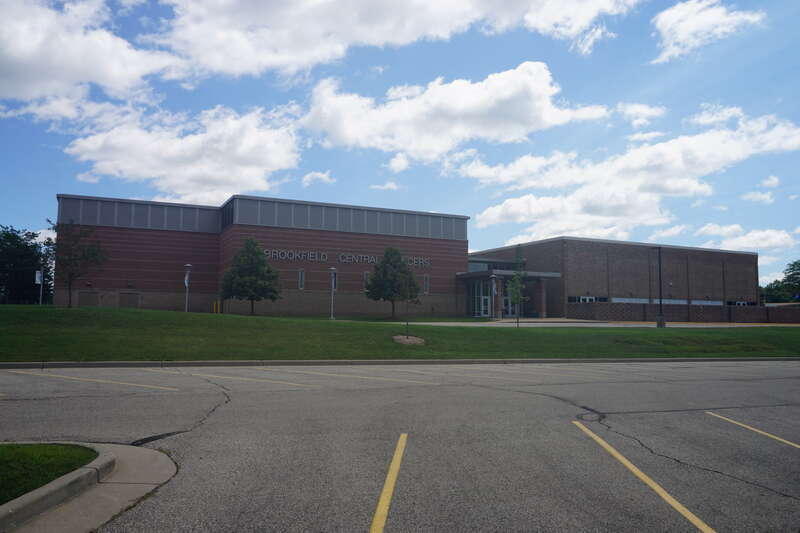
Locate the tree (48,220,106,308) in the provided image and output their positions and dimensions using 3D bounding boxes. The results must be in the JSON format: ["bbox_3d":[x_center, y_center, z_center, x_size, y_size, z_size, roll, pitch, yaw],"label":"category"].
[{"bbox_3d":[-19.699,-0.122,38.000,3.400,5.350,3.300,2,-4,-27],"label":"tree"}]

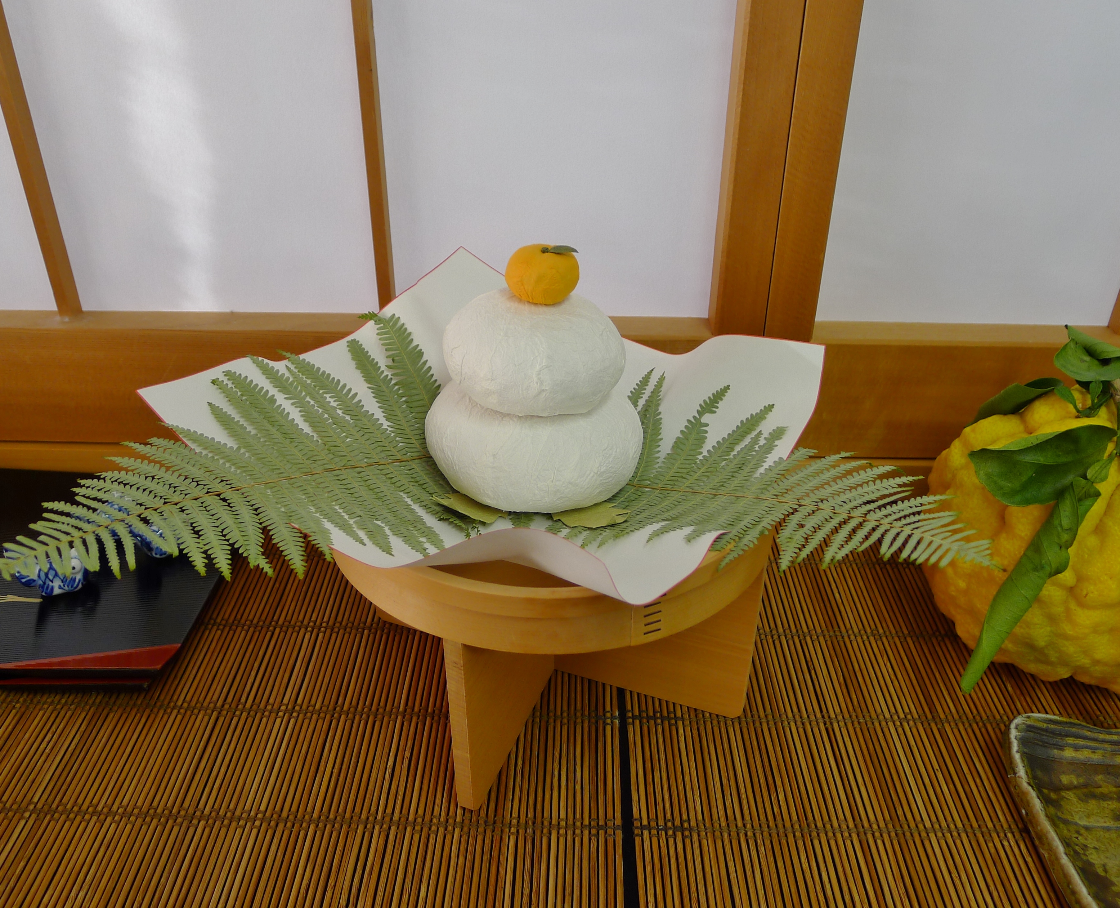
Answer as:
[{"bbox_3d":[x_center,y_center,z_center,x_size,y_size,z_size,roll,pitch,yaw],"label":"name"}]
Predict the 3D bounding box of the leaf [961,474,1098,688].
[{"bbox_3d":[0.205,0.061,0.399,0.021,0.109,0.018,19,18,-10],"label":"leaf"}]

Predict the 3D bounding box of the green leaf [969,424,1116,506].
[{"bbox_3d":[0.215,0.003,0.407,0.060,0.015,0.032,-14,53,34],"label":"green leaf"}]

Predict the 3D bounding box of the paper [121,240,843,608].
[{"bbox_3d":[-0.017,-0.024,0.428,0.238,0.074,0.239,14,32,23],"label":"paper"}]

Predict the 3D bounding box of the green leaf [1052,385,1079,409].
[{"bbox_3d":[0.221,-0.024,0.395,0.012,0.011,0.011,12,31,19],"label":"green leaf"}]

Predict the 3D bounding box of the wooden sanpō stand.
[{"bbox_3d":[-0.004,0.057,0.457,0.214,0.126,0.214,11,31,17],"label":"wooden sanpō stand"}]

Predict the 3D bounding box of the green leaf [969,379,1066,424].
[{"bbox_3d":[0.217,-0.024,0.432,0.045,0.013,0.020,-21,37,47],"label":"green leaf"}]

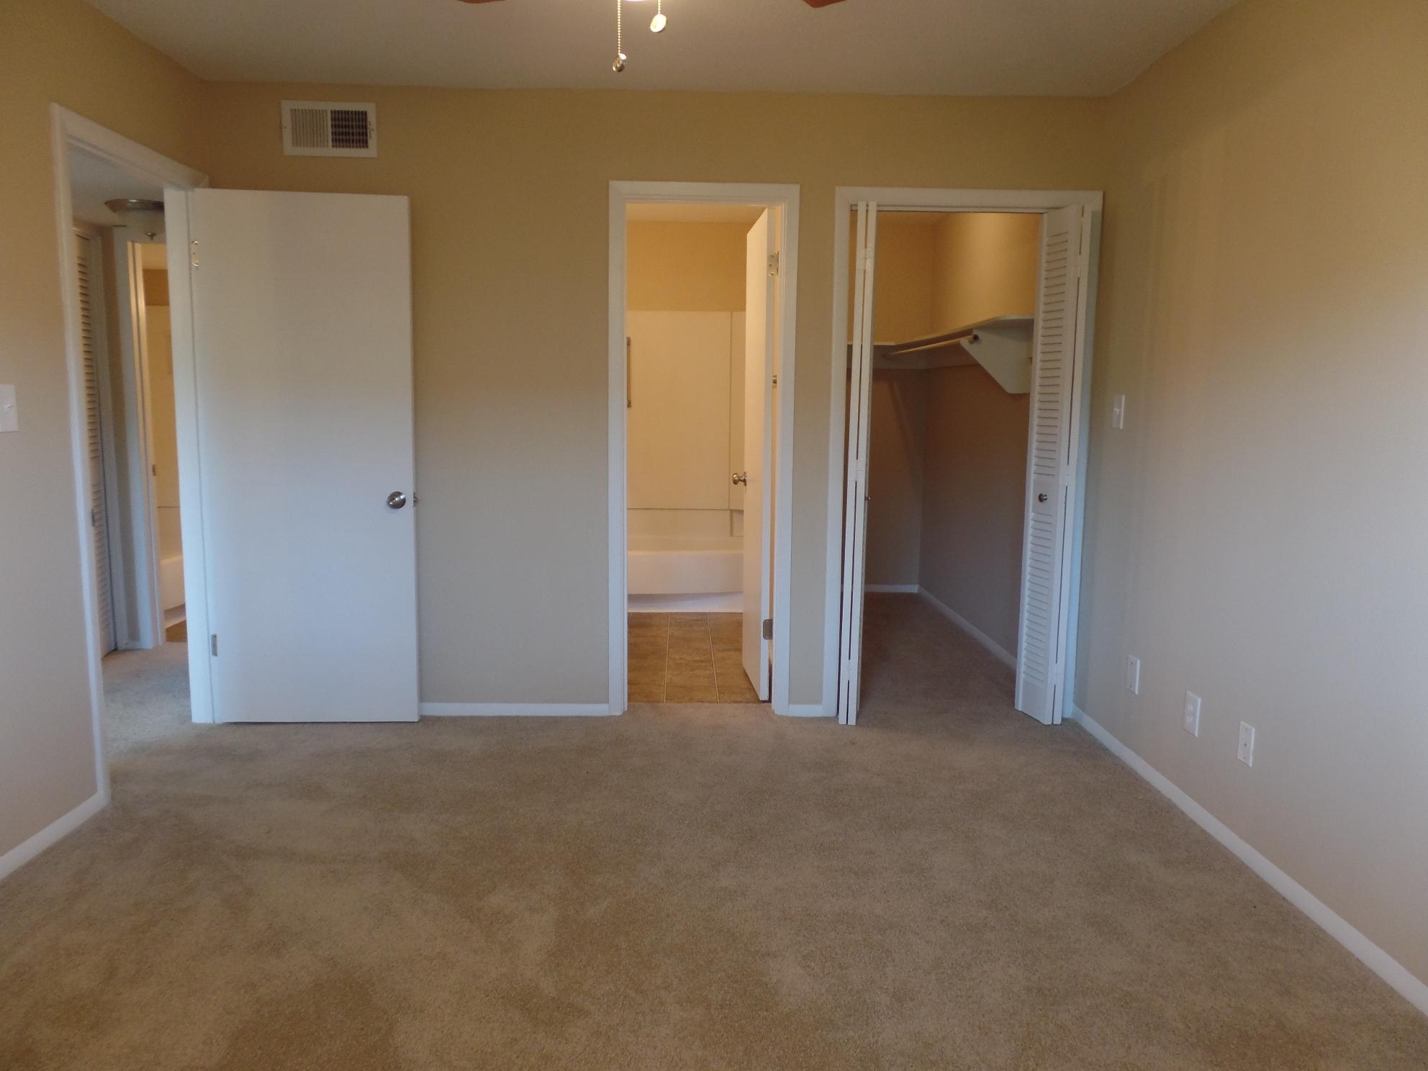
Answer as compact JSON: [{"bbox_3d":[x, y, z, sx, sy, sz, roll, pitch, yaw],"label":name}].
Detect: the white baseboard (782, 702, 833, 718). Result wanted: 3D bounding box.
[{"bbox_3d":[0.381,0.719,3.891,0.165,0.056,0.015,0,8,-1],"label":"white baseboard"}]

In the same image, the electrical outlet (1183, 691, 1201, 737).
[{"bbox_3d":[1.494,0.560,2.970,0.010,0.117,0.073,0,8,-1],"label":"electrical outlet"}]

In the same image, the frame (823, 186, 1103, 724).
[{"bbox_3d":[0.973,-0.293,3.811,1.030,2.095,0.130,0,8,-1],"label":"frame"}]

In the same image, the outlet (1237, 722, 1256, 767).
[{"bbox_3d":[1.499,0.588,2.682,0.010,0.114,0.071,0,8,-1],"label":"outlet"}]

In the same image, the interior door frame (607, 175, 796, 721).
[{"bbox_3d":[-0.048,-0.306,3.803,0.730,2.103,0.120,0,8,-1],"label":"interior door frame"}]

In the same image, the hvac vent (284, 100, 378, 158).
[{"bbox_3d":[-1.444,-1.527,3.562,0.350,0.197,0.020,0,8,-1],"label":"hvac vent"}]

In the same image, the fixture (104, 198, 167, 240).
[{"bbox_3d":[-2.368,-1.333,3.992,0.390,0.170,0.390,0,8,-1],"label":"fixture"}]

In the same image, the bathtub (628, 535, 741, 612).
[{"bbox_3d":[-0.388,0.240,6.201,1.500,0.380,0.760,0,8,-1],"label":"bathtub"}]

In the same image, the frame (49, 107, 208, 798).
[{"bbox_3d":[-1.949,-0.248,3.255,0.120,2.090,0.870,0,8,-1],"label":"frame"}]

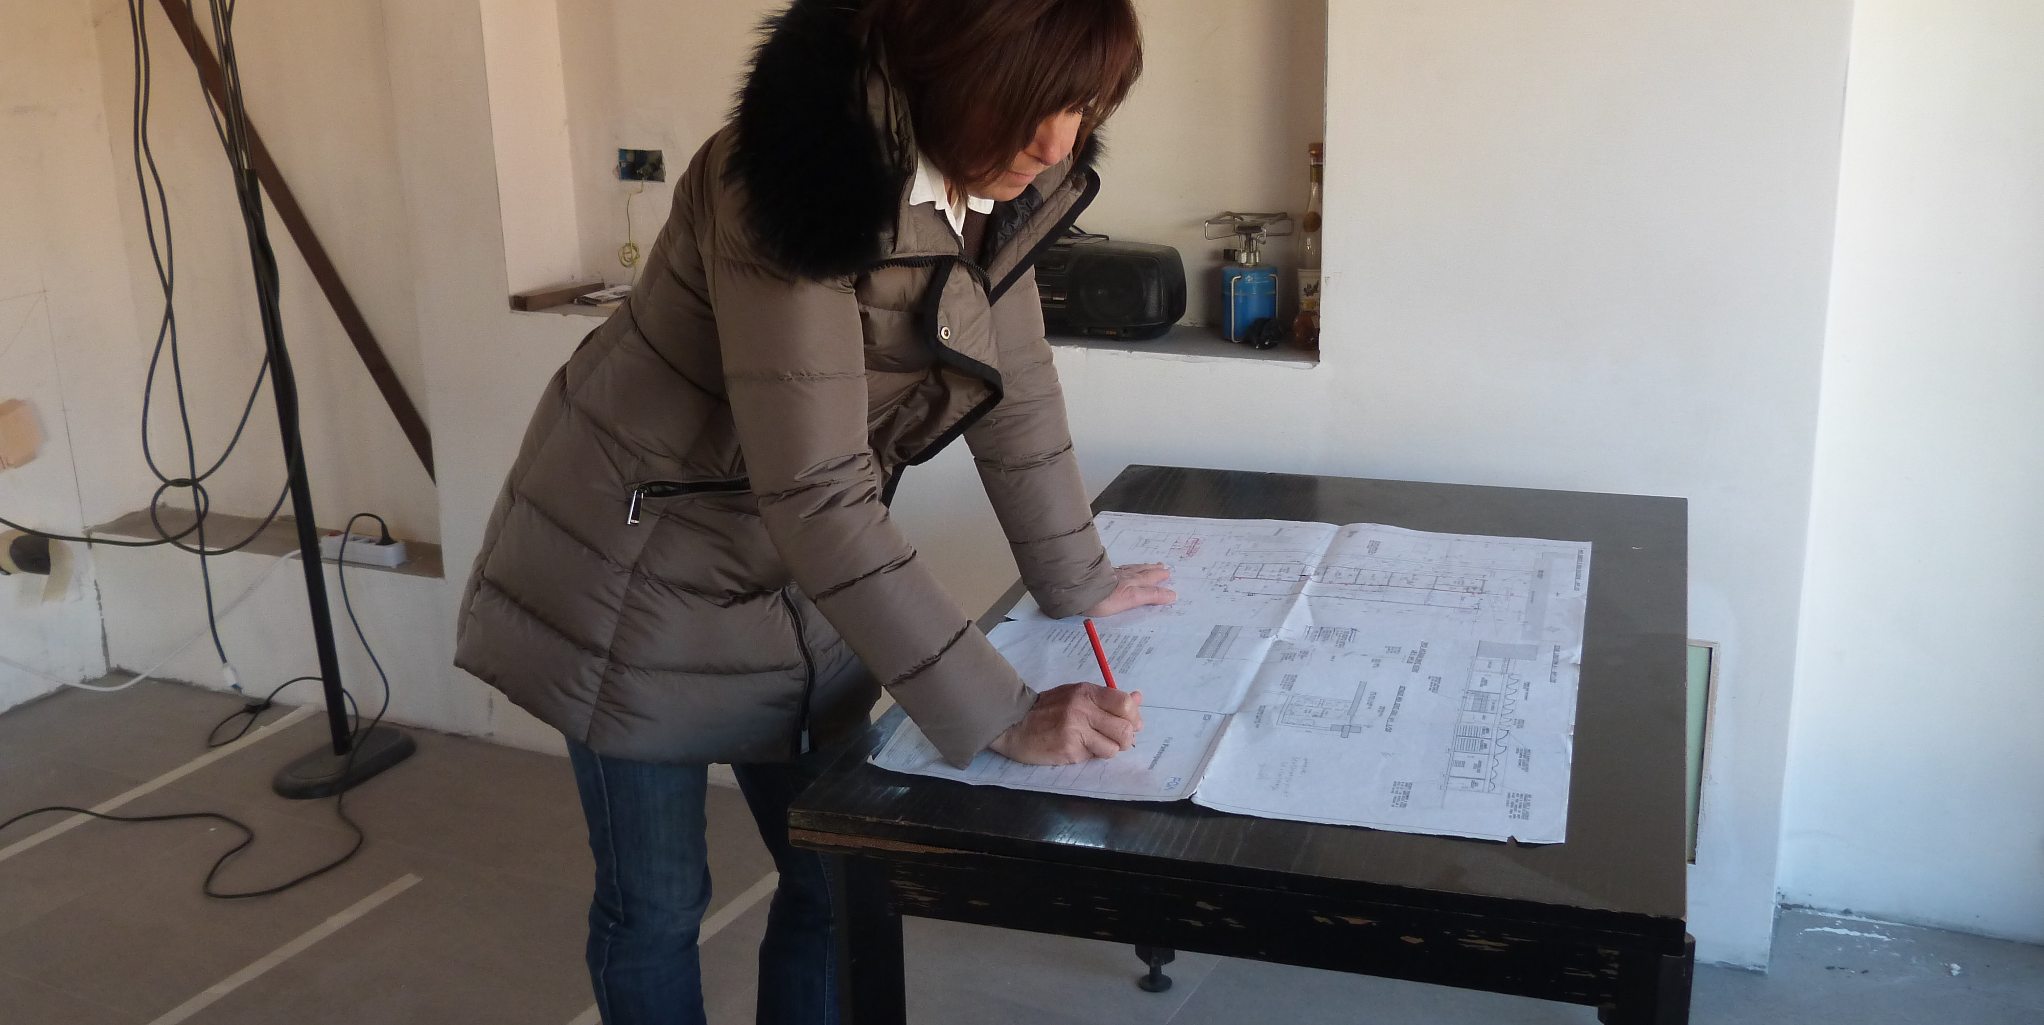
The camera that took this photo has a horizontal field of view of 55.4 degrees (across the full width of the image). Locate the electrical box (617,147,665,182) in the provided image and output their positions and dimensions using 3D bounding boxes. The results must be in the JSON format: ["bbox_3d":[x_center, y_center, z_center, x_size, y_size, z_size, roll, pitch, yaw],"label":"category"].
[{"bbox_3d":[-0.703,-0.654,3.665,0.104,0.067,0.045,6,18,25],"label":"electrical box"}]

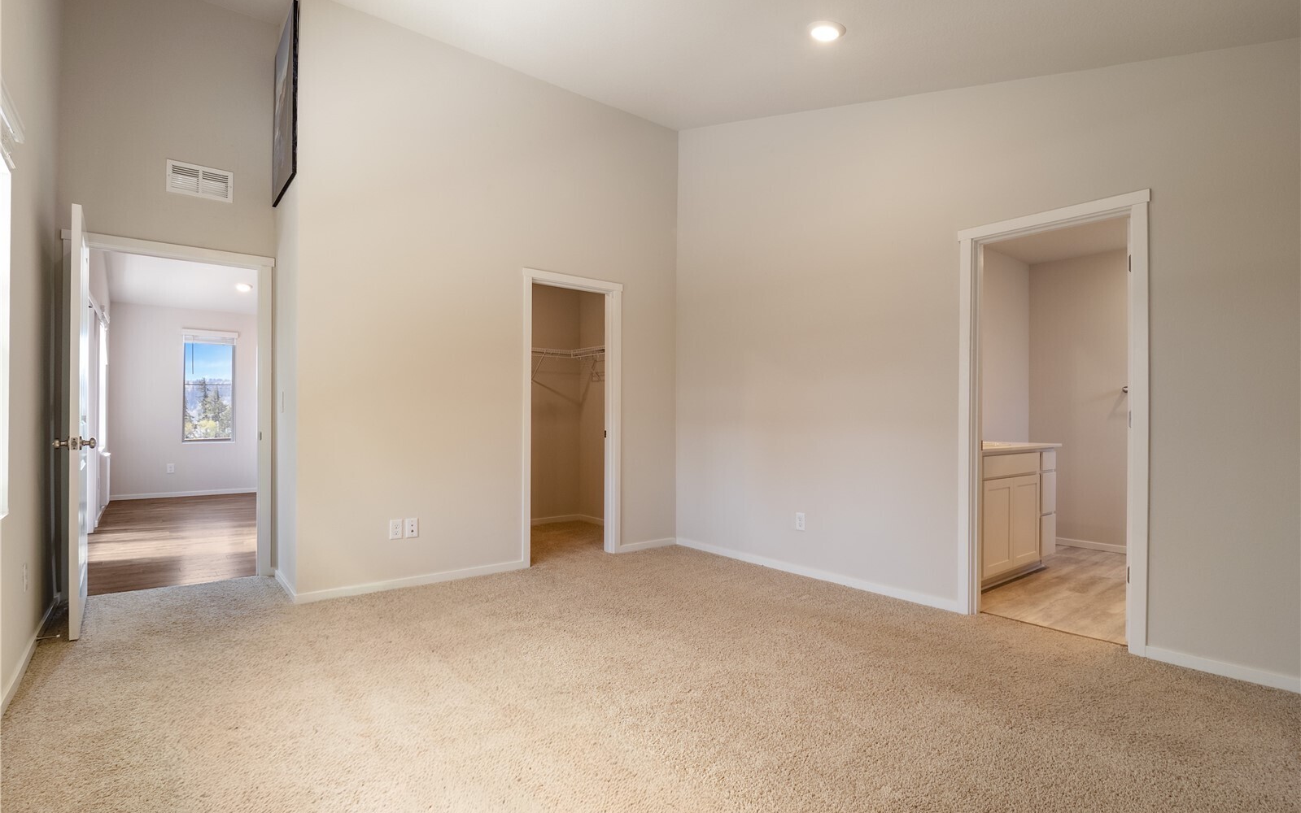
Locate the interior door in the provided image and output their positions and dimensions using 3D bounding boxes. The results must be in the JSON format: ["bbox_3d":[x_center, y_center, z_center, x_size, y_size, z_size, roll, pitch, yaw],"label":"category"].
[{"bbox_3d":[-2.960,0.075,3.122,0.045,2.030,0.860,1,-1,-41],"label":"interior door"}]

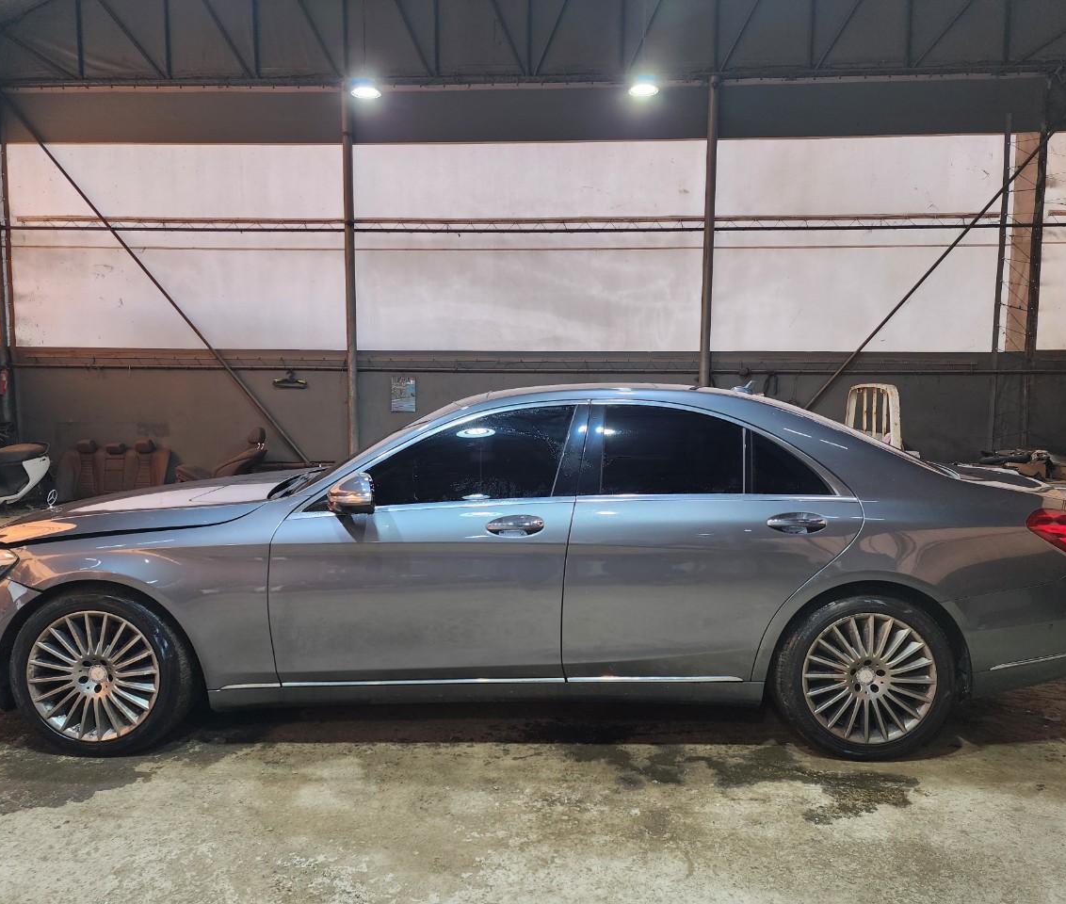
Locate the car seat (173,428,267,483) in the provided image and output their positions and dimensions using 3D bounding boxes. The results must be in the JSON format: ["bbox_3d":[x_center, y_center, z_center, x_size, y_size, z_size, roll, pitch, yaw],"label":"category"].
[{"bbox_3d":[-3.586,0.210,9.208,1.020,0.940,0.550,0,5,-3],"label":"car seat"}]

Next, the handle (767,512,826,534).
[{"bbox_3d":[1.005,0.271,3.047,0.235,0.078,0.055,0,5,1],"label":"handle"}]

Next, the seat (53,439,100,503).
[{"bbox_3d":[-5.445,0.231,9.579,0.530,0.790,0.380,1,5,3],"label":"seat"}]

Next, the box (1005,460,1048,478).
[{"bbox_3d":[4.827,0.185,7.873,0.309,0.190,0.280,0,5,0],"label":"box"}]

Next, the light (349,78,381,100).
[{"bbox_3d":[-1.734,-3.760,8.306,0.325,0.170,0.325,1,5,3],"label":"light"}]

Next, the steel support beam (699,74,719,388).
[{"bbox_3d":[2.001,-1.768,9.181,0.120,4.929,0.120,1,5,3],"label":"steel support beam"}]

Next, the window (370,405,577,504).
[{"bbox_3d":[-0.255,-0.001,3.177,0.870,0.400,0.050,0,-18,0],"label":"window"}]

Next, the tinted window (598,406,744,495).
[{"bbox_3d":[0.549,-0.011,3.189,0.580,0.390,0.050,0,-21,1],"label":"tinted window"}]

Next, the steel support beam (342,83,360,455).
[{"bbox_3d":[-2.168,-1.795,9.518,0.118,4.909,0.118,0,5,3],"label":"steel support beam"}]

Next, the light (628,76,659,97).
[{"bbox_3d":[1.147,-3.782,8.300,0.320,0.170,0.320,0,5,3],"label":"light"}]

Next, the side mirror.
[{"bbox_3d":[-0.691,0.156,3.051,0.160,0.170,0.240,0,5,1],"label":"side mirror"}]

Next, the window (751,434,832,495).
[{"bbox_3d":[1.022,0.045,3.190,0.305,0.265,0.040,0,-18,-7],"label":"window"}]

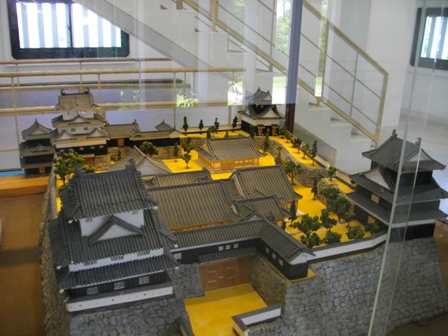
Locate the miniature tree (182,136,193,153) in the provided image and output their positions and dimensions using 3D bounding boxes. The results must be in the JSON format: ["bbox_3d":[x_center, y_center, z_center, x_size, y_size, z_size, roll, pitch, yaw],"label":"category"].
[{"bbox_3d":[-0.202,-0.124,2.319,0.062,0.100,0.059,2,14,0],"label":"miniature tree"}]

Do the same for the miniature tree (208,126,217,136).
[{"bbox_3d":[-0.067,-0.224,2.538,0.051,0.065,0.048,2,14,0],"label":"miniature tree"}]

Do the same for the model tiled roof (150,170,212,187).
[{"bbox_3d":[-0.156,0.047,1.516,0.223,0.056,0.136,-5,20,-21],"label":"model tiled roof"}]

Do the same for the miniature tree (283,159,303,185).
[{"bbox_3d":[0.297,0.019,1.785,0.084,0.113,0.080,2,14,0],"label":"miniature tree"}]

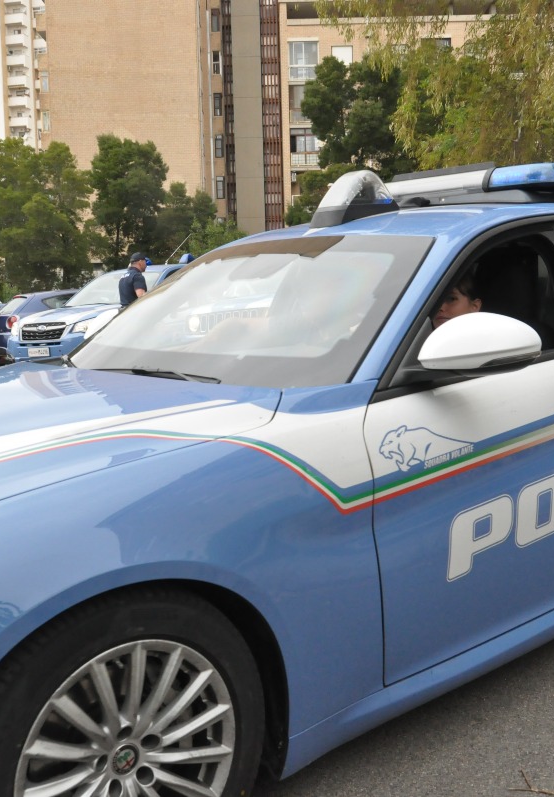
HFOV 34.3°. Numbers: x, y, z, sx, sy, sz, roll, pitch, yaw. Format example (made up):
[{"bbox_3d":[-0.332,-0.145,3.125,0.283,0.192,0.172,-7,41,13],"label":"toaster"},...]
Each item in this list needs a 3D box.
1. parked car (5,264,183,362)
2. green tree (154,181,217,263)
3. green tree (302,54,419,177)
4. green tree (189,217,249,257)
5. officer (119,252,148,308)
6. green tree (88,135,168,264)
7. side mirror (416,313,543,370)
[{"bbox_3d":[-1.950,-1.240,14.070,1.800,1.750,4.580,2,8,34],"label":"parked car"},{"bbox_3d":[-3.766,-6.010,37.000,3.200,6.000,3.200,-2,5,0],"label":"green tree"},{"bbox_3d":[3.932,-9.682,41.367,5.600,11.870,5.400,-2,6,0],"label":"green tree"},{"bbox_3d":[-1.822,-4.049,28.000,2.200,3.300,2.200,-2,5,0],"label":"green tree"},{"bbox_3d":[-1.975,-1.110,12.430,0.380,1.800,0.500,-5,6,-37],"label":"officer"},{"bbox_3d":[-5.938,-6.640,36.147,3.300,7.760,3.200,-2,6,0],"label":"green tree"},{"bbox_3d":[0.494,-0.136,2.180,0.170,0.135,0.250,-9,8,-38],"label":"side mirror"}]

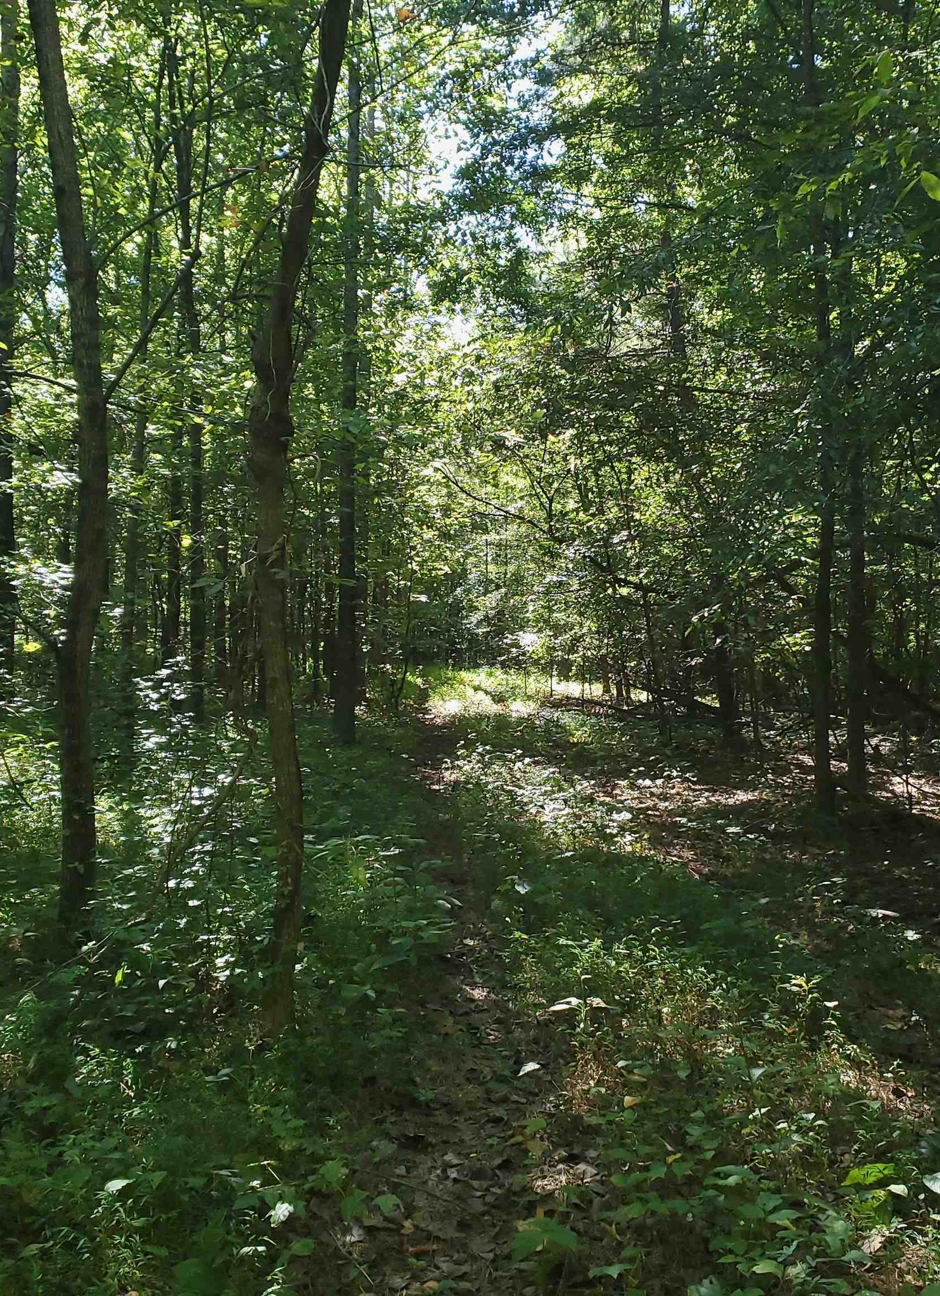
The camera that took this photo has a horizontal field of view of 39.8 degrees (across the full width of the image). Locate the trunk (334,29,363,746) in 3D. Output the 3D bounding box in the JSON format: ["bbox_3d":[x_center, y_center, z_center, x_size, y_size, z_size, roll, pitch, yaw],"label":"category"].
[{"bbox_3d":[-2.162,-4.770,23.493,0.340,13.060,0.340,0,-2,0],"label":"trunk"}]

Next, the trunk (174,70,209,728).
[{"bbox_3d":[-5.886,-5.141,27.199,0.360,13.470,0.360,-1,-2,0],"label":"trunk"}]

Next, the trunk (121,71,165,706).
[{"bbox_3d":[-7.621,-6.059,30.221,0.360,14.970,0.360,2,-2,0],"label":"trunk"}]

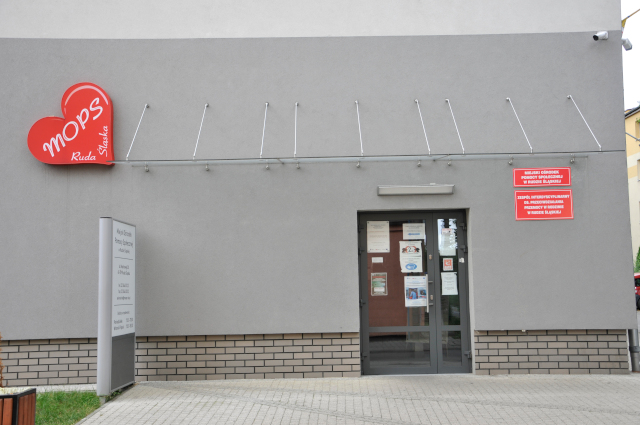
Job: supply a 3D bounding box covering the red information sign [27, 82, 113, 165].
[{"bbox_3d":[-3.254,-1.154,9.773,1.103,1.079,0.130,-1,-5,0],"label":"red information sign"}]

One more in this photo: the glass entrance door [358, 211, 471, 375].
[{"bbox_3d":[1.255,1.049,9.840,1.476,2.138,0.090,-1,-5,0],"label":"glass entrance door"}]

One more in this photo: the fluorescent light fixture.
[{"bbox_3d":[1.245,-0.276,9.670,0.979,0.129,0.100,-1,-5,0],"label":"fluorescent light fixture"}]

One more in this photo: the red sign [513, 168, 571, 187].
[{"bbox_3d":[2.892,-0.452,9.708,0.743,0.246,0.025,-1,-5,0],"label":"red sign"}]

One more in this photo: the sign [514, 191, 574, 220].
[{"bbox_3d":[2.908,-0.095,9.677,0.747,0.387,0.025,-1,-5,0],"label":"sign"}]

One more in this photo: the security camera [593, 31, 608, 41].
[{"bbox_3d":[3.688,-2.319,9.787,0.220,0.100,0.090,-22,6,-29],"label":"security camera"}]

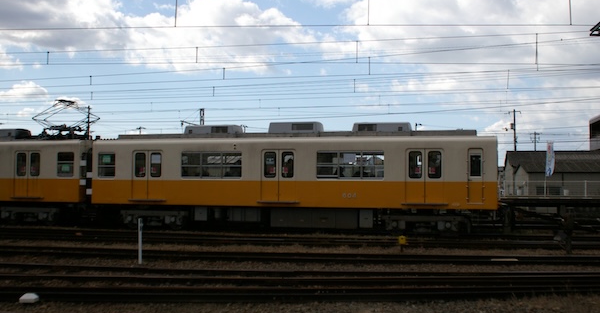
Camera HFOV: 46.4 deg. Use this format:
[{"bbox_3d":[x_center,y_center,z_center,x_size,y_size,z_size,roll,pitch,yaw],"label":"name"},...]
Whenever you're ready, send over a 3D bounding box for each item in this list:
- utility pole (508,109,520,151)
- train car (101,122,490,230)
[{"bbox_3d":[24.100,-0.150,78.000,1.350,10.000,0.500,0,-2,16],"label":"utility pole"},{"bbox_3d":[-0.433,0.771,26.032,15.100,3.920,2.550,0,-2,16],"label":"train car"}]

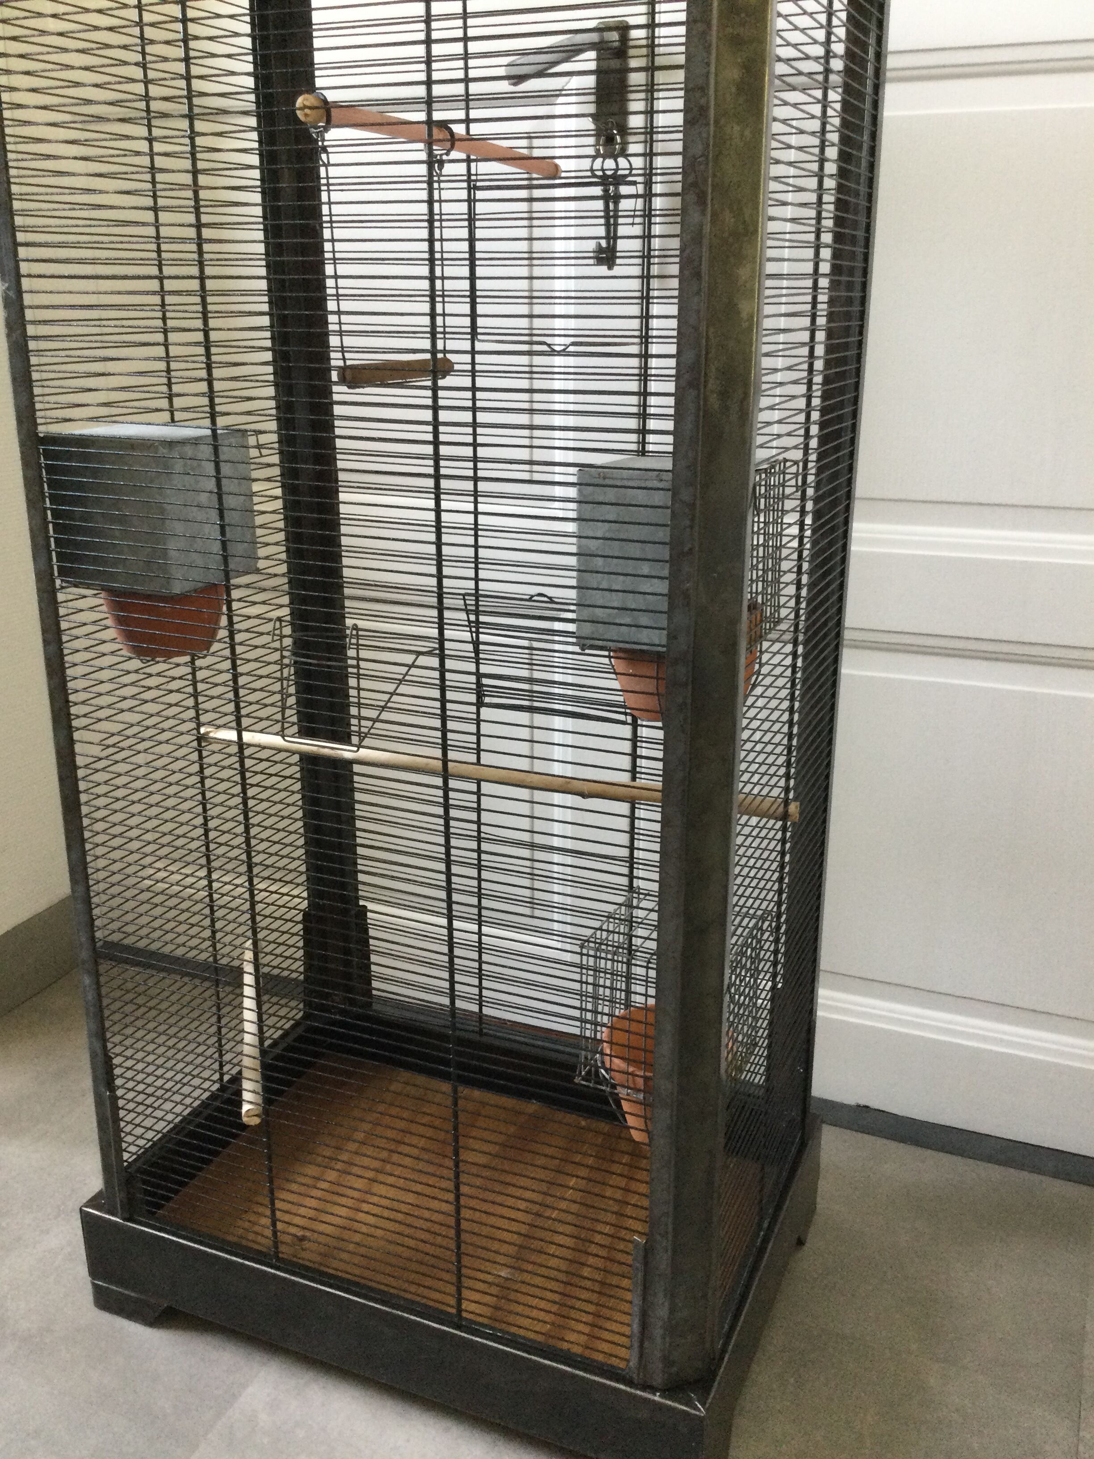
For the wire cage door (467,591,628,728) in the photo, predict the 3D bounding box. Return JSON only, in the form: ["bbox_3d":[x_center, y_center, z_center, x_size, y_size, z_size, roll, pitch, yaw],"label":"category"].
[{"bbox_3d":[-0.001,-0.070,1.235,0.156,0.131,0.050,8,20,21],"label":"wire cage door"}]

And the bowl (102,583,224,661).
[{"bbox_3d":[-0.314,-0.104,1.077,0.105,0.075,0.105,0,19,0],"label":"bowl"}]

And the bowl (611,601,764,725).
[{"bbox_3d":[0.096,-0.051,0.908,0.106,0.075,0.106,0,19,0],"label":"bowl"}]

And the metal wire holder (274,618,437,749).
[{"bbox_3d":[-0.149,-0.040,0.947,0.121,0.092,0.081,8,20,21],"label":"metal wire holder"}]

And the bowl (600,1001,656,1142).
[{"bbox_3d":[0.096,0.279,1.030,0.104,0.078,0.104,0,19,0],"label":"bowl"}]

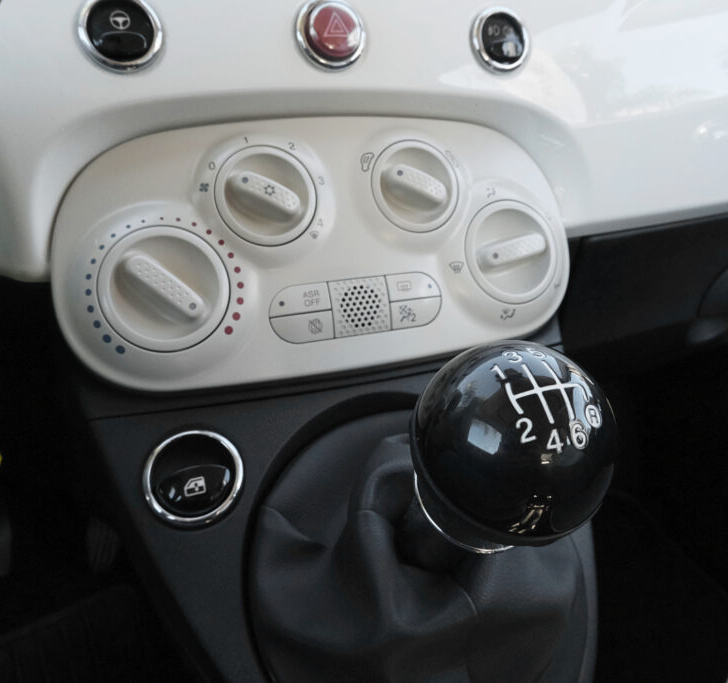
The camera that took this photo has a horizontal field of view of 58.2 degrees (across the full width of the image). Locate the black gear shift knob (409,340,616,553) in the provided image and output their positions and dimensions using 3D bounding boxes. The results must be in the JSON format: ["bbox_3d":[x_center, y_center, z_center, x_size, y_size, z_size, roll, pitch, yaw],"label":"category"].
[{"bbox_3d":[0.040,0.030,0.183,0.055,0.067,0.055,2,59,-4],"label":"black gear shift knob"}]

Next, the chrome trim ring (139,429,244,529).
[{"bbox_3d":[-0.076,0.061,0.293,0.043,0.016,0.043,-8,62,-20],"label":"chrome trim ring"}]

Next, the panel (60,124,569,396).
[{"bbox_3d":[-0.009,-0.054,0.347,0.286,0.136,0.045,-8,-1,-20],"label":"panel"}]

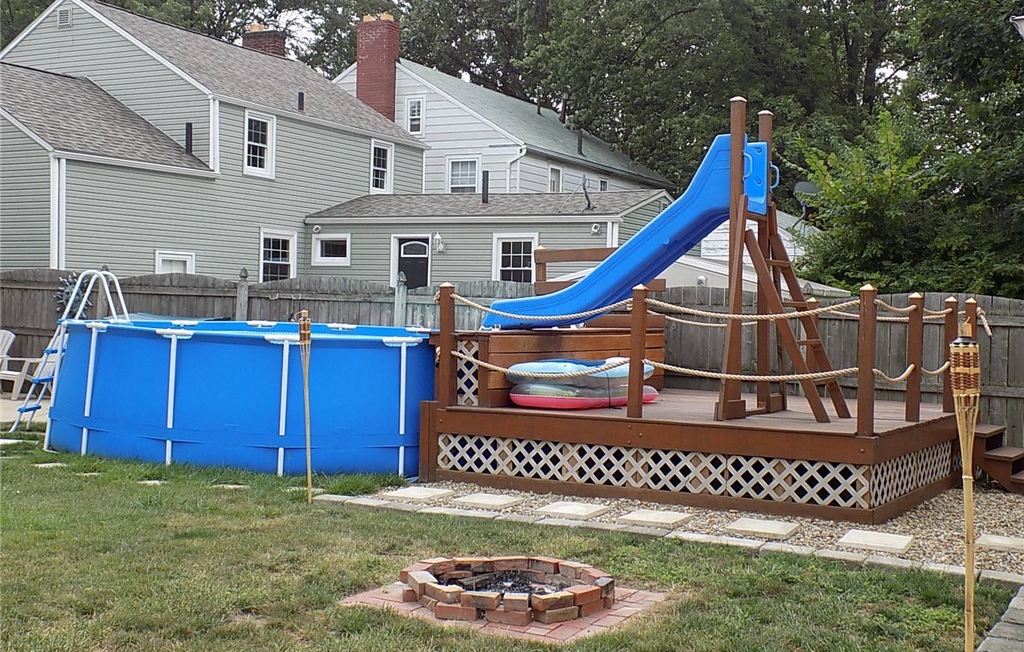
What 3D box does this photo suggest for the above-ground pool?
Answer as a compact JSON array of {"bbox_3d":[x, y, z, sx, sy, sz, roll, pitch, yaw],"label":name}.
[{"bbox_3d":[-2.131,0.630,12.411,4.720,1.200,4.720,1,1,0],"label":"above-ground pool"}]

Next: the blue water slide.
[{"bbox_3d":[0.957,-0.753,10.627,2.541,1.615,0.571,2,1,32],"label":"blue water slide"}]

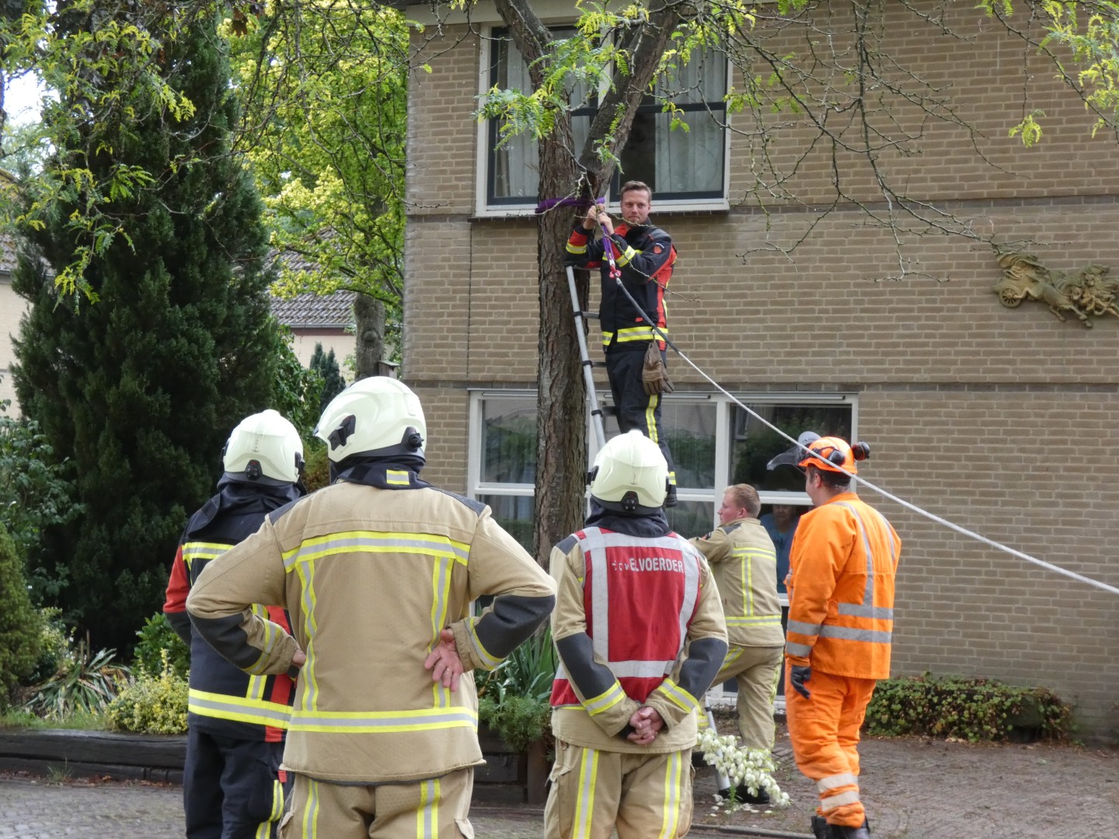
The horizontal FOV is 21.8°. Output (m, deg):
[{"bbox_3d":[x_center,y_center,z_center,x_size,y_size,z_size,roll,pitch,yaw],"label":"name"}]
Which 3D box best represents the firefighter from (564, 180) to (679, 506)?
[{"bbox_3d":[0.346,-0.423,16.100,0.520,1.800,0.600,3,-2,-42],"label":"firefighter"}]

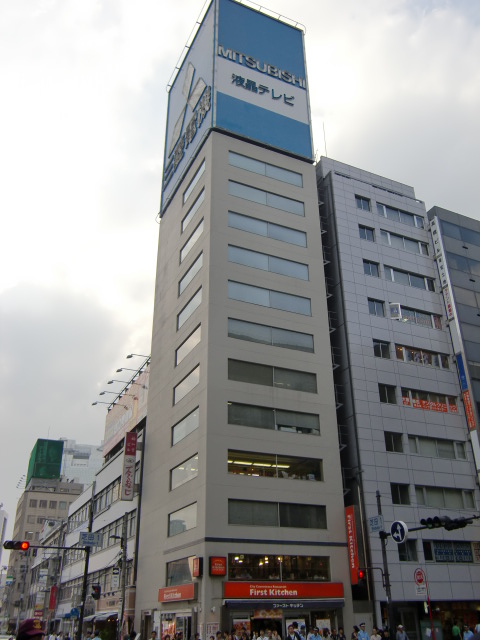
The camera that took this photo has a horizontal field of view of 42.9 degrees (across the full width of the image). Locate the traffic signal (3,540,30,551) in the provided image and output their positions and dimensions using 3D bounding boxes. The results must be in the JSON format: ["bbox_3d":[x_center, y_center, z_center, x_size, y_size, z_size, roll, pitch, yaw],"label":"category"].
[{"bbox_3d":[-10.865,11.012,29.700,1.220,0.420,0.350,11,-29,-22],"label":"traffic signal"}]

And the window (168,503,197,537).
[{"bbox_3d":[-3.557,12.602,38.309,0.200,1.408,5.082,12,-30,-22],"label":"window"}]

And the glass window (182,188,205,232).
[{"bbox_3d":[-3.745,-8.723,49.319,0.200,1.408,5.082,12,-30,-22],"label":"glass window"}]

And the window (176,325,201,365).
[{"bbox_3d":[-3.761,1.956,44.808,0.150,1.457,5.288,12,-29,-22],"label":"window"}]

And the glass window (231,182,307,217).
[{"bbox_3d":[2.151,-9.479,48.007,6.735,1.461,0.200,12,-30,-22],"label":"glass window"}]

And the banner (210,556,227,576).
[{"bbox_3d":[-1.369,15.126,37.408,1.023,1.063,0.300,11,-29,-22],"label":"banner"}]

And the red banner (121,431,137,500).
[{"bbox_3d":[-8.775,11.614,48.473,0.880,5.395,0.250,12,-30,-22],"label":"red banner"}]

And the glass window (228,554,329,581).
[{"bbox_3d":[2.570,15.997,39.332,7.414,1.553,0.150,11,-29,-22],"label":"glass window"}]

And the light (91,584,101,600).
[{"bbox_3d":[-6.953,13.191,29.500,0.340,0.680,0.380,12,-30,-22],"label":"light"}]

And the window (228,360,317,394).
[{"bbox_3d":[2.461,4.224,45.287,7.414,1.600,0.150,11,-29,-22],"label":"window"}]

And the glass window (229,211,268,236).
[{"bbox_3d":[0.645,-7.323,46.897,3.369,1.441,0.150,12,-29,-22],"label":"glass window"}]

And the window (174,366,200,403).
[{"bbox_3d":[-3.737,4.710,43.398,0.150,1.474,5.288,12,-29,-22],"label":"window"}]

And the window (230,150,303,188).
[{"bbox_3d":[2.300,-13.285,54.144,7.414,1.508,0.150,11,-29,-22],"label":"window"}]

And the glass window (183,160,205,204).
[{"bbox_3d":[-3.883,-11.586,51.742,0.150,1.352,5.288,12,-29,-22],"label":"glass window"}]

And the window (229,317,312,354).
[{"bbox_3d":[2.434,1.242,46.795,7.414,1.573,0.150,11,-29,-22],"label":"window"}]

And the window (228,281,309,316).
[{"bbox_3d":[2.222,-1.482,43.878,6.735,1.461,0.200,12,-30,-22],"label":"window"}]

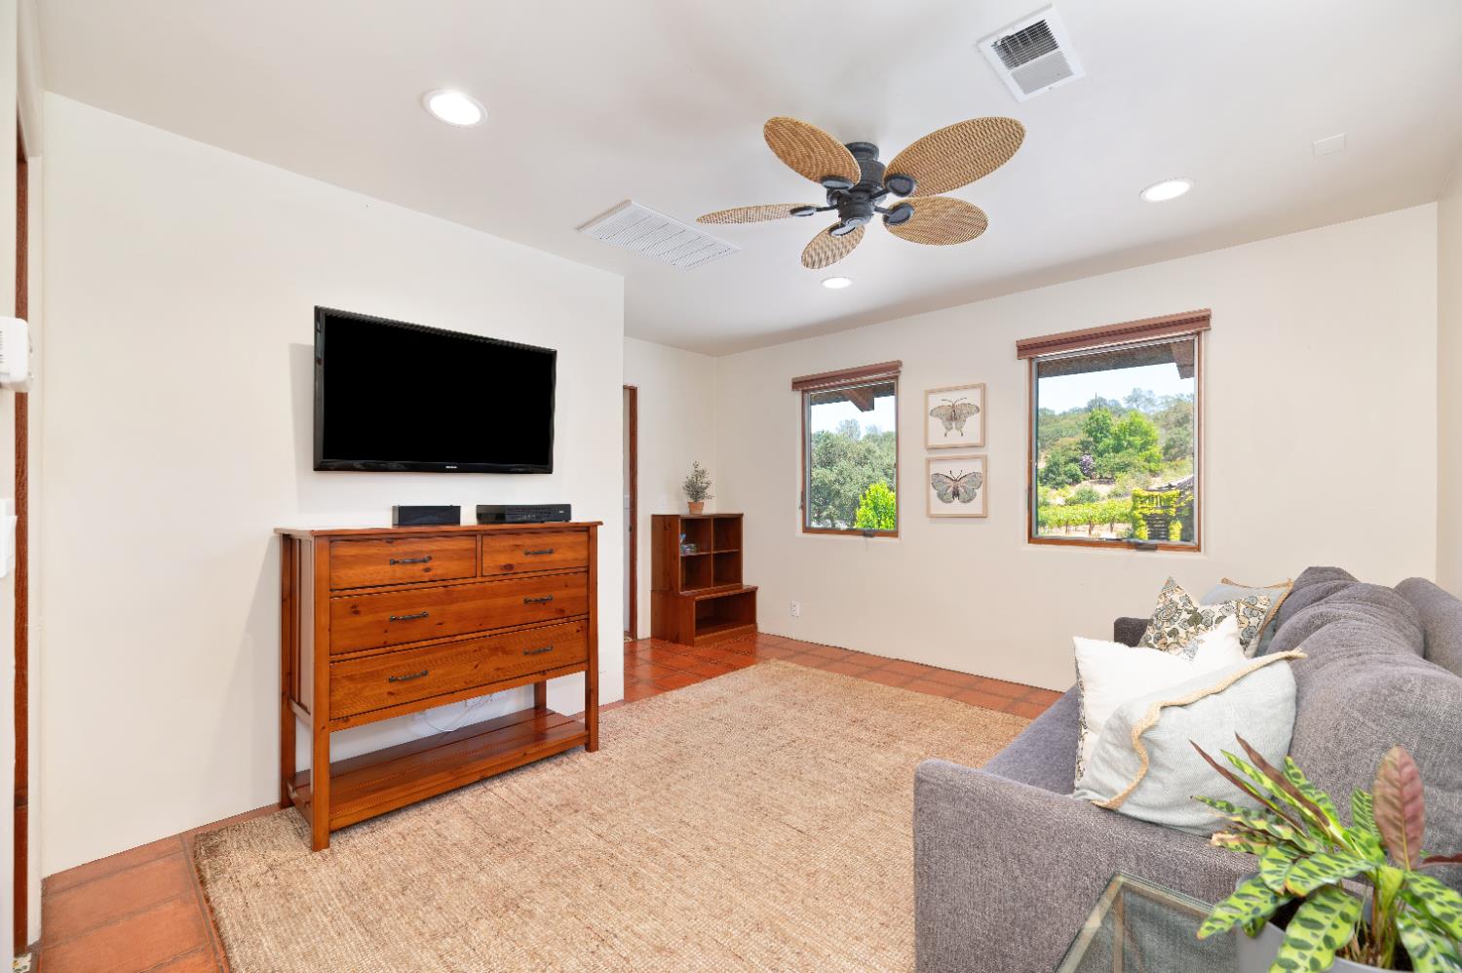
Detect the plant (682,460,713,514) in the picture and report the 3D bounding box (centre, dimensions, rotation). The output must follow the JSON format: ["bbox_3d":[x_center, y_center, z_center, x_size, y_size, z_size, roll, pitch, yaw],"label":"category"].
[{"bbox_3d":[-0.285,0.012,5.144,0.236,0.439,0.236,0,0,0],"label":"plant"}]

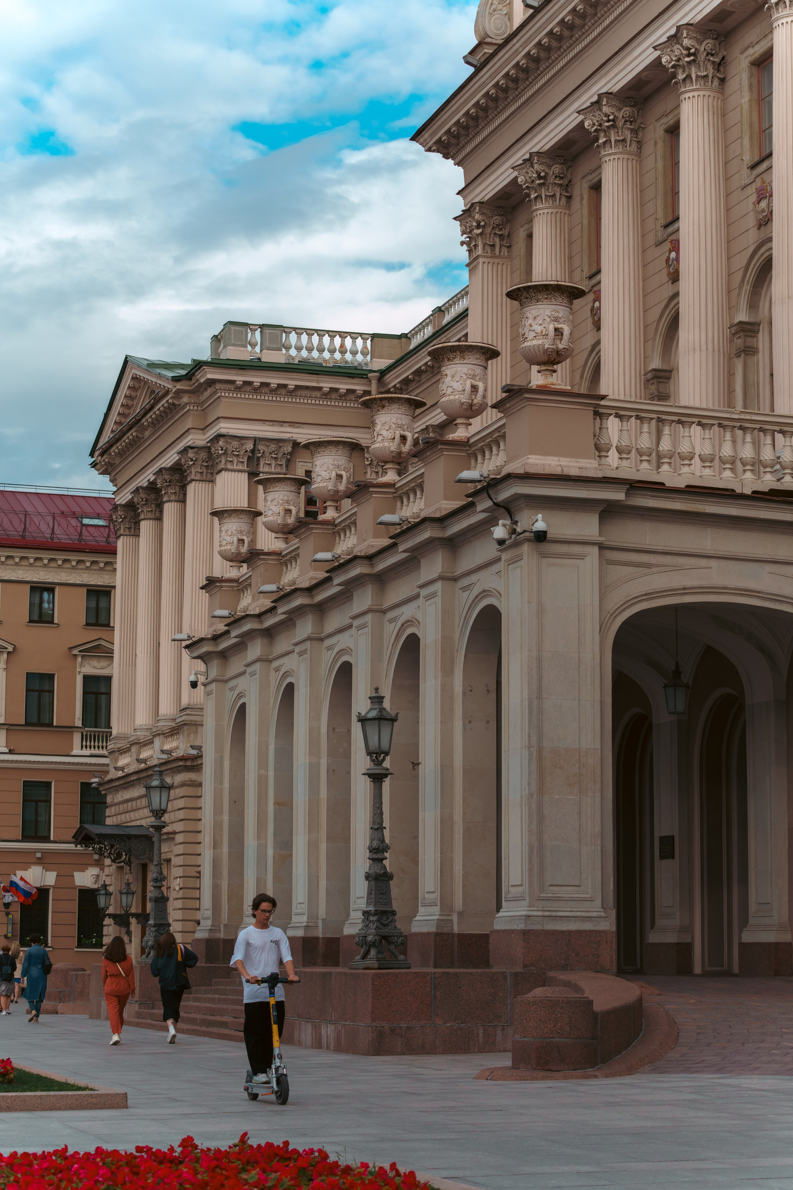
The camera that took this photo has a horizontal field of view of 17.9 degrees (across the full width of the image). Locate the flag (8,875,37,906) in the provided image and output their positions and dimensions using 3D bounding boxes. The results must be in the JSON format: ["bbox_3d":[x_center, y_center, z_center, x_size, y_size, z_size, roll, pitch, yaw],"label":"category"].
[{"bbox_3d":[-16.714,13.200,112.161,1.350,1.400,0.500,3,-8,-17],"label":"flag"}]

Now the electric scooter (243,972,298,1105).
[{"bbox_3d":[-1.186,4.093,23.329,0.530,1.210,1.170,3,-9,-21],"label":"electric scooter"}]

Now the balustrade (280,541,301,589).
[{"bbox_3d":[-1.720,-0.471,49.589,0.400,1.200,2.800,3,-9,-17],"label":"balustrade"}]

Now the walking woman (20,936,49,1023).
[{"bbox_3d":[-7.231,7.691,50.425,0.550,1.743,0.450,2,-8,-12],"label":"walking woman"}]

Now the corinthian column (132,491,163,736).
[{"bbox_3d":[-9.597,0.708,97.606,1.220,9.650,1.220,3,-9,-17],"label":"corinthian column"}]

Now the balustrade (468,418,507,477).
[{"bbox_3d":[1.733,-2.023,38.677,0.400,1.200,2.800,3,-9,-17],"label":"balustrade"}]

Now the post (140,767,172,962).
[{"bbox_3d":[-4.936,5.578,52.410,0.740,4.180,0.740,3,-8,-17],"label":"post"}]

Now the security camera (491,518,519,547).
[{"bbox_3d":[1.586,-0.892,36.292,0.420,0.390,0.270,3,-8,-17],"label":"security camera"}]

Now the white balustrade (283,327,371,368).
[{"bbox_3d":[-2.334,-8.248,84.054,3.100,1.300,0.420,3,-9,-17],"label":"white balustrade"}]

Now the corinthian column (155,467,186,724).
[{"bbox_3d":[-8.360,0.152,93.737,1.220,9.650,1.220,3,-9,-17],"label":"corinthian column"}]

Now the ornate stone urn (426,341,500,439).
[{"bbox_3d":[1.119,-3.241,41.567,1.220,1.630,1.220,0,-8,0],"label":"ornate stone urn"}]

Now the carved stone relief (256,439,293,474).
[{"bbox_3d":[-4.250,-4.821,88.168,1.400,1.280,0.500,3,-9,-17],"label":"carved stone relief"}]

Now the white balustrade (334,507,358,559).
[{"bbox_3d":[-0.643,-1.079,46.454,0.380,1.050,2.700,3,-8,-17],"label":"white balustrade"}]

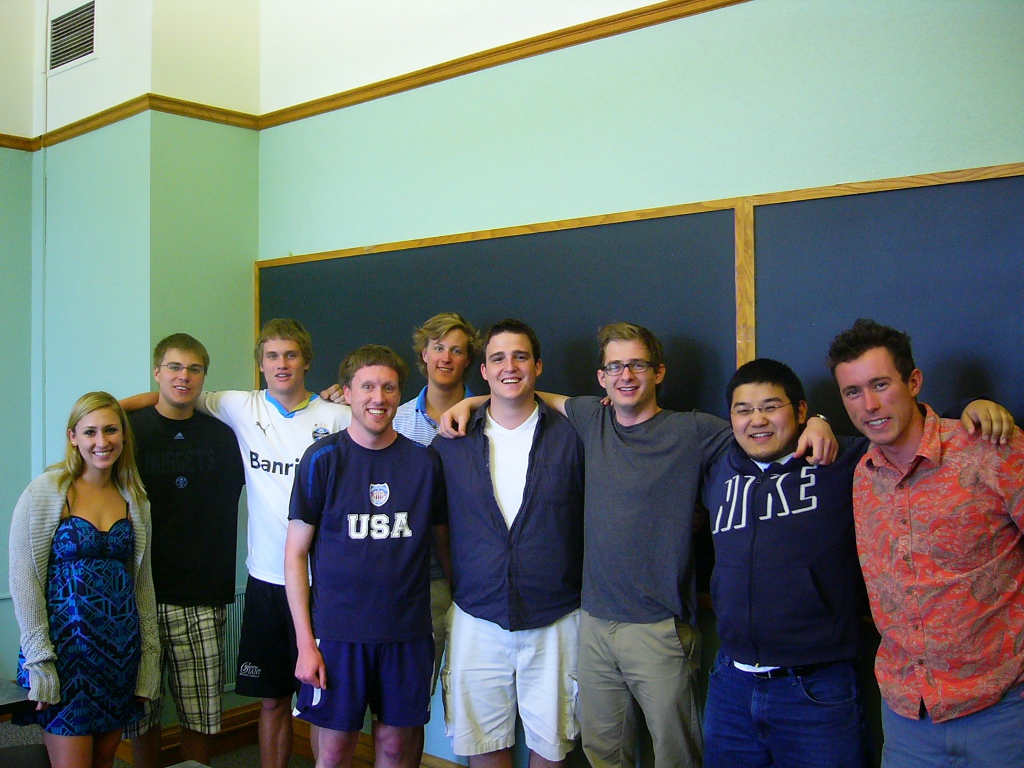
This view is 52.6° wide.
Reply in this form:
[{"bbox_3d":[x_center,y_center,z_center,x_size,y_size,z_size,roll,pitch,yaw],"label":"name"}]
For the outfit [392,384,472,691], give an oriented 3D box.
[{"bbox_3d":[-0.315,0.550,3.500,0.500,1.090,0.300,0,-1,6],"label":"outfit"}]

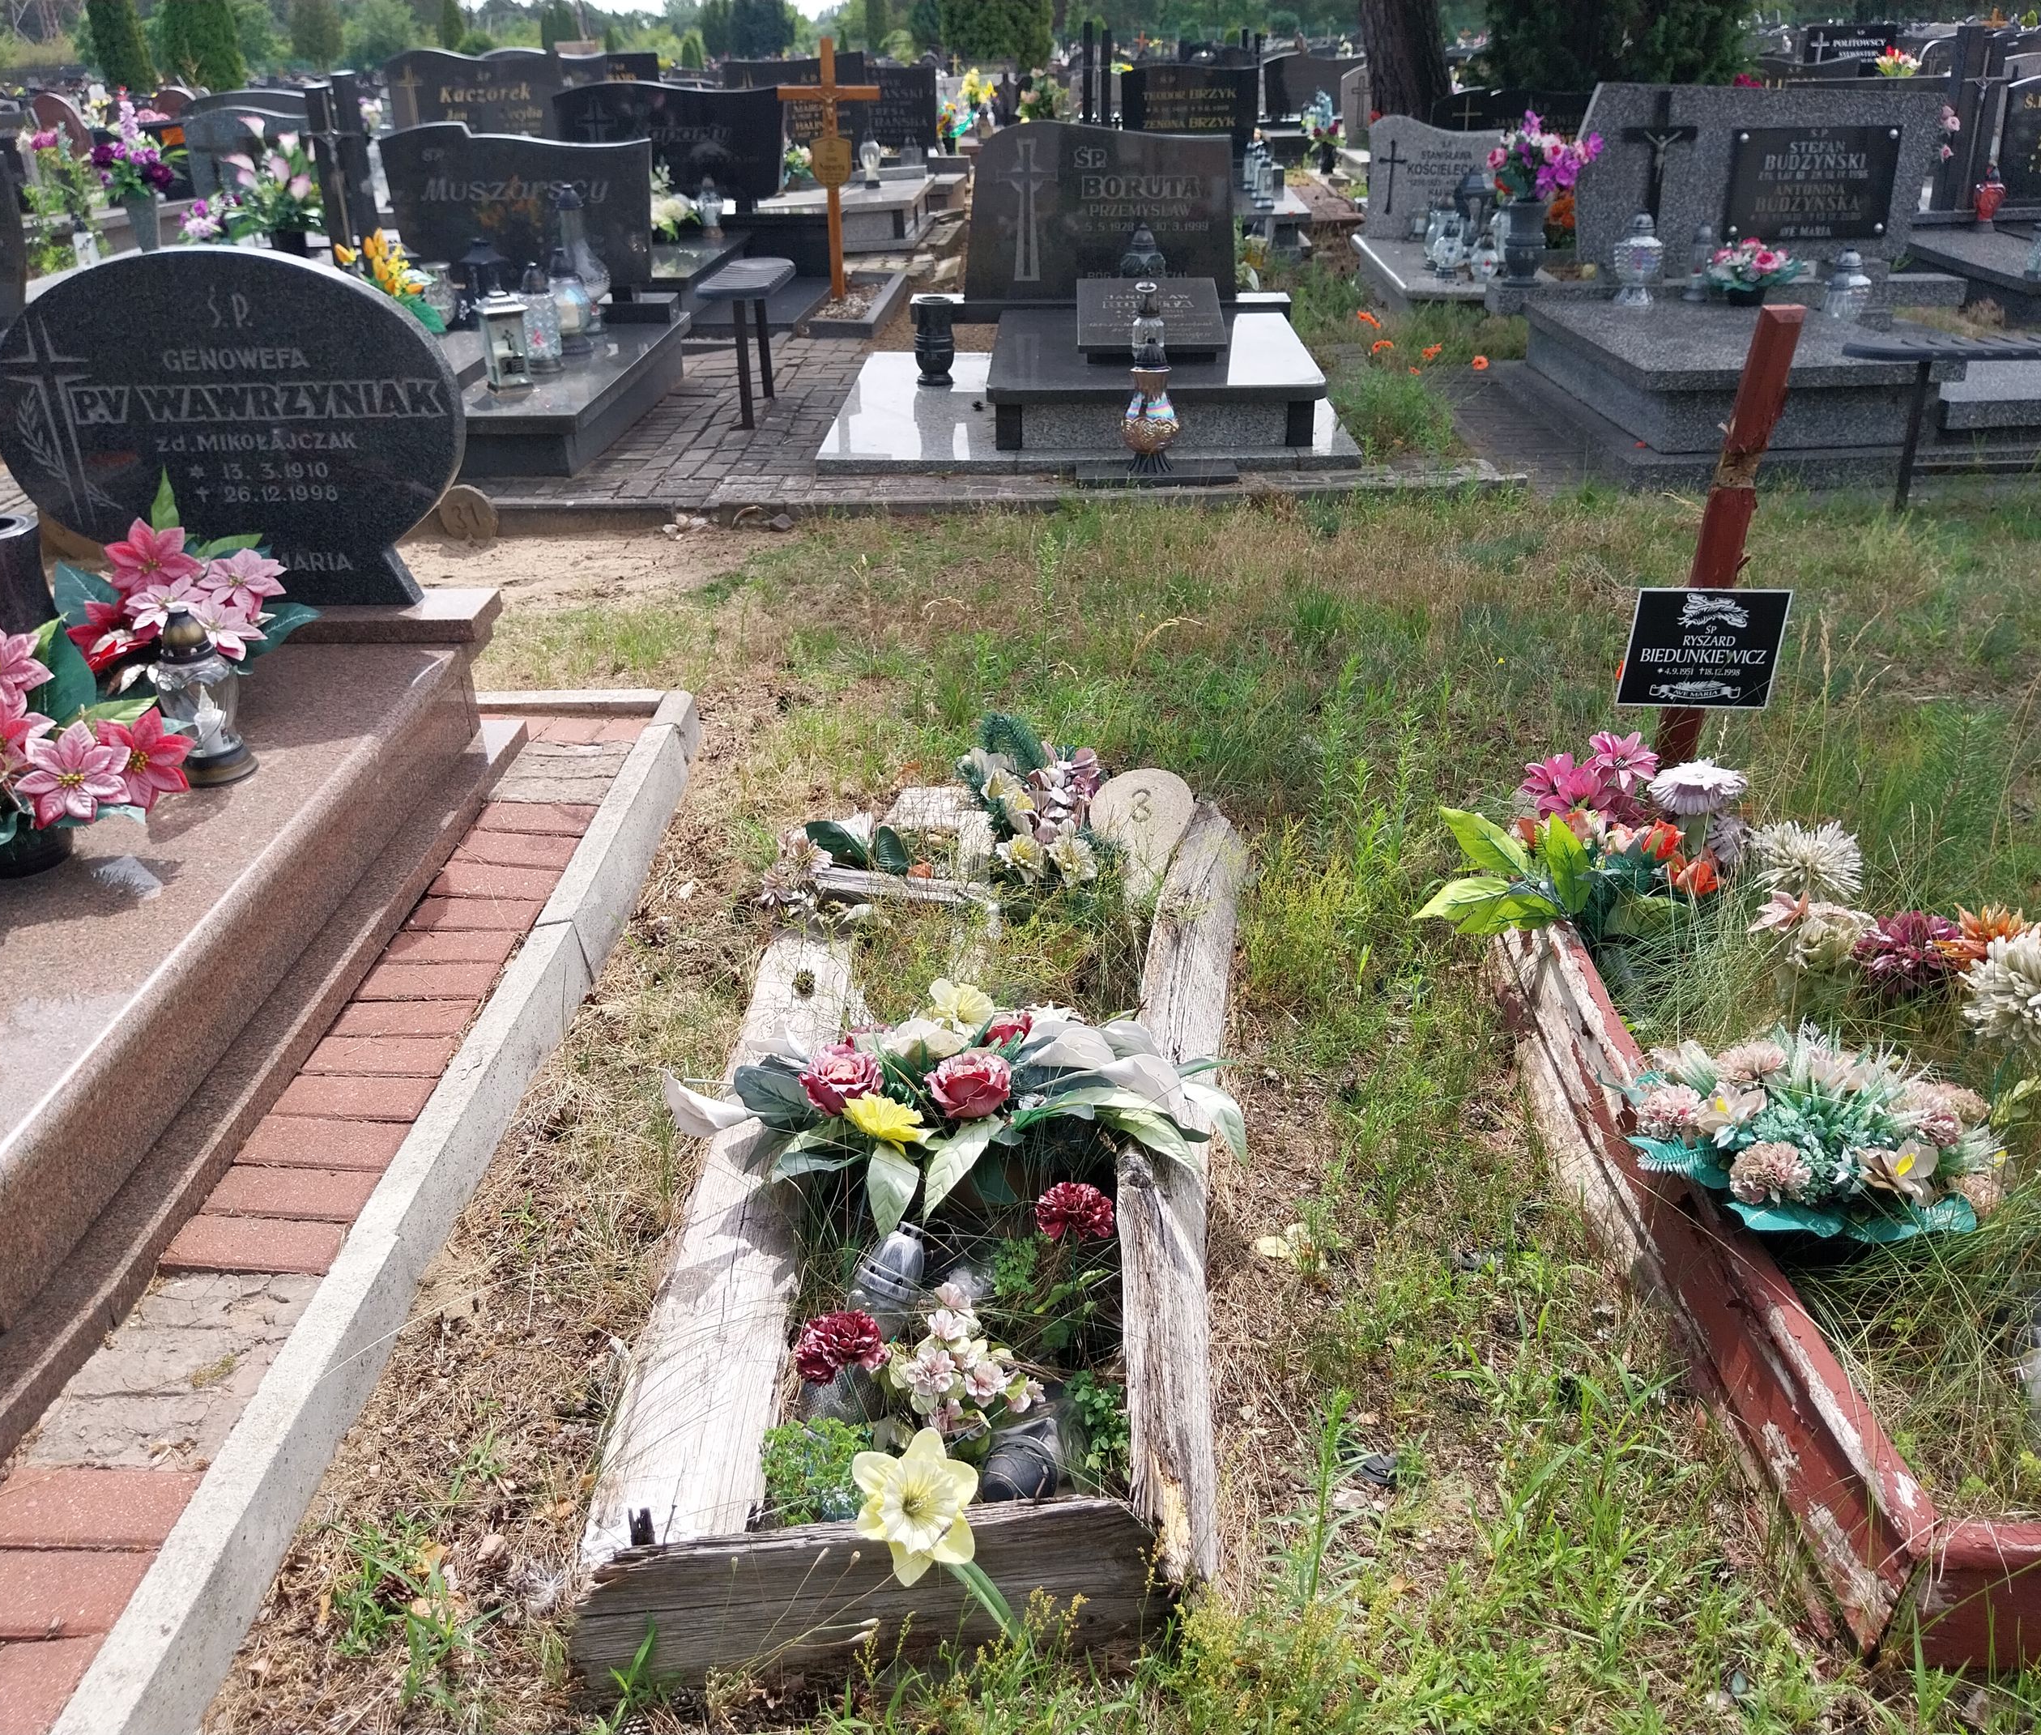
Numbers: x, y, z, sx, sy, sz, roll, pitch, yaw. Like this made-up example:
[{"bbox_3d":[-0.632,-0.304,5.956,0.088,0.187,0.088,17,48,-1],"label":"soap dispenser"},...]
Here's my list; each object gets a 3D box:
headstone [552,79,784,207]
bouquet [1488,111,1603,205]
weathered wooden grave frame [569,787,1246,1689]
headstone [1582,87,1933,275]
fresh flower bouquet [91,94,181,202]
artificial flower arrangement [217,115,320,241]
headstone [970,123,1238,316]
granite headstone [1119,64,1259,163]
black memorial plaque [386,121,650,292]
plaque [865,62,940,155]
[{"bbox_3d":[-1.878,-3.949,9.468,1.240,0.601,0.080,-1,26,1],"label":"headstone"},{"bbox_3d":[1.805,-2.439,5.975,0.370,0.310,0.300,-1,27,0],"label":"bouquet"},{"bbox_3d":[-0.031,0.328,2.243,0.670,0.180,1.550,2,27,4],"label":"weathered wooden grave frame"},{"bbox_3d":[2.585,-2.414,6.083,1.180,0.610,0.130,-2,27,-3],"label":"headstone"},{"bbox_3d":[-4.120,-3.357,8.100,0.400,0.460,0.360,0,27,2],"label":"fresh flower bouquet"},{"bbox_3d":[-3.462,-3.179,8.000,0.450,0.530,0.380,0,27,2],"label":"artificial flower arrangement"},{"bbox_3d":[0.277,-2.292,6.129,0.950,0.590,0.100,0,27,1],"label":"headstone"},{"bbox_3d":[1.174,-5.237,12.068,0.970,0.600,0.080,-1,26,1],"label":"granite headstone"},{"bbox_3d":[-1.974,-2.660,6.969,1.080,0.595,0.080,-1,26,1],"label":"black memorial plaque"},{"bbox_3d":[-0.885,-5.192,11.900,0.640,0.500,0.070,0,27,2],"label":"plaque"}]

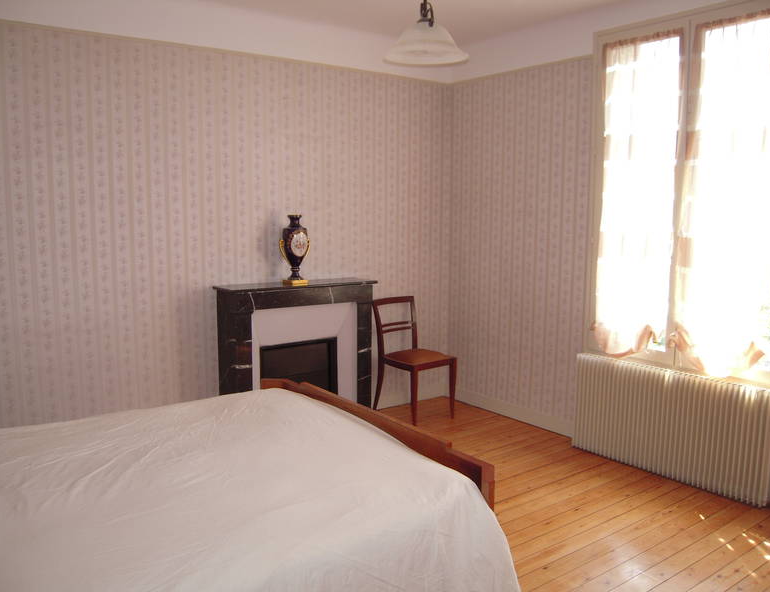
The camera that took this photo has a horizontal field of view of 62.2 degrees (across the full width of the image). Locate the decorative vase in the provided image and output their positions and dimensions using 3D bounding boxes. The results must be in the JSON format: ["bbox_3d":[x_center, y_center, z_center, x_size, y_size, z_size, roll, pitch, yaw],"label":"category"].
[{"bbox_3d":[-0.587,-0.298,4.159,0.217,0.455,0.163,-5,9,-35],"label":"decorative vase"}]

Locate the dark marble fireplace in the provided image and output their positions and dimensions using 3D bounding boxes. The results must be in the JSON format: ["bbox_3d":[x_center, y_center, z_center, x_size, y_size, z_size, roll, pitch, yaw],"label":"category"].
[{"bbox_3d":[-0.584,0.438,4.307,1.075,1.043,0.267,-5,9,-35],"label":"dark marble fireplace"}]

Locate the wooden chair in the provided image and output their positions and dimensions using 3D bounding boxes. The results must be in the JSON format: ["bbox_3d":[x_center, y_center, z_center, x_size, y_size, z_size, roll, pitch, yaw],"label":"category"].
[{"bbox_3d":[0.218,0.470,4.763,0.412,0.870,0.479,-5,9,-35],"label":"wooden chair"}]

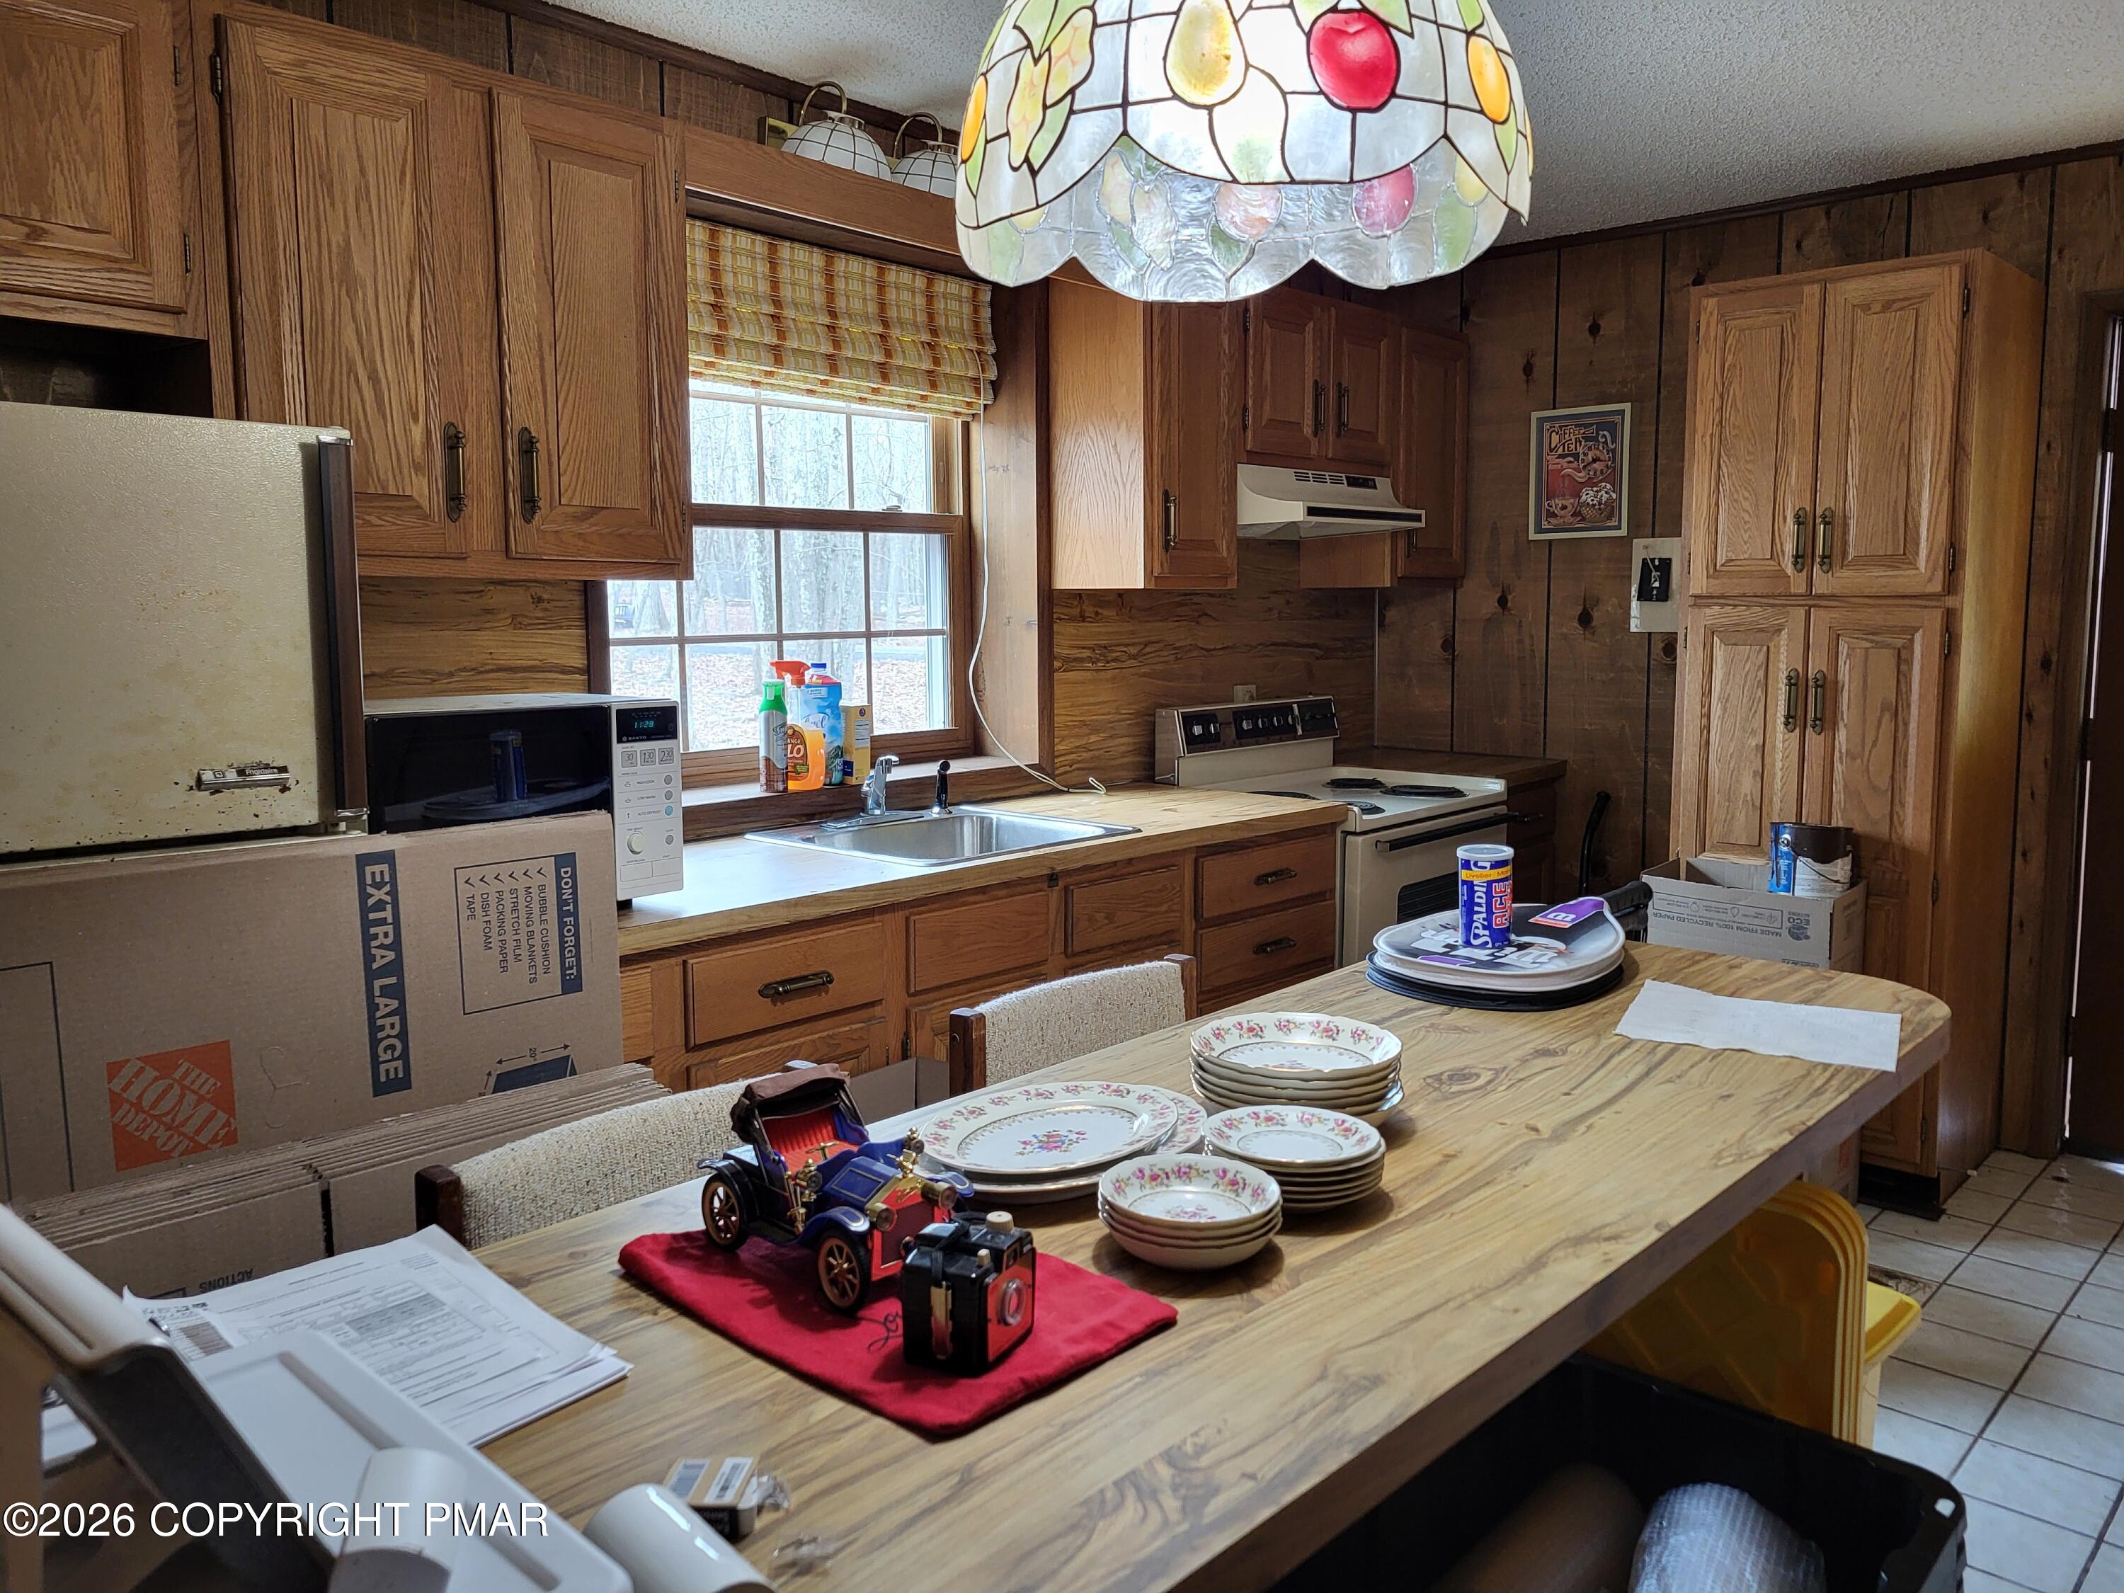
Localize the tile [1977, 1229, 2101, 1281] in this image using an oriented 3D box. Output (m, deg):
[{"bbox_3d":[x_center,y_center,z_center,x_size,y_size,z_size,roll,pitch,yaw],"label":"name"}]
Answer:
[{"bbox_3d":[2.082,0.979,3.402,0.204,0.010,0.204,5,8,42],"label":"tile"}]

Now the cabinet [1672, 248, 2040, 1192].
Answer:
[{"bbox_3d":[1.919,-0.156,3.898,0.620,2.114,0.593,6,9,42],"label":"cabinet"}]

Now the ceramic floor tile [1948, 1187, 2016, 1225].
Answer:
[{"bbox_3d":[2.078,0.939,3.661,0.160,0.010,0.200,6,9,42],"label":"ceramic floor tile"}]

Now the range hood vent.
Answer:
[{"bbox_3d":[0.630,-0.796,4.318,0.458,0.150,0.764,6,9,42],"label":"range hood vent"}]

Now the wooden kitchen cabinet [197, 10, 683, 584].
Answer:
[{"bbox_3d":[-1.012,-0.739,2.568,0.325,0.770,0.775,5,8,42],"label":"wooden kitchen cabinet"}]

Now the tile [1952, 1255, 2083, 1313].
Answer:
[{"bbox_3d":[1.942,0.996,3.252,0.204,0.010,0.204,5,8,42],"label":"tile"}]

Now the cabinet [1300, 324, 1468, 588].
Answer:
[{"bbox_3d":[0.972,-0.996,4.763,0.325,0.765,0.430,5,8,42],"label":"cabinet"}]

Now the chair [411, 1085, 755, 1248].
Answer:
[{"bbox_3d":[-0.255,0.765,1.501,0.530,0.860,0.460,5,8,43],"label":"chair"}]

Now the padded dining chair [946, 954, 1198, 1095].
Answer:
[{"bbox_3d":[0.190,0.702,2.053,0.465,0.860,0.530,-6,8,-44],"label":"padded dining chair"}]

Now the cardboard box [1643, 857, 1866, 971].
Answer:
[{"bbox_3d":[1.573,0.405,3.651,0.430,0.457,0.310,6,9,42],"label":"cardboard box"}]

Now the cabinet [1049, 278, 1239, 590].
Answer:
[{"bbox_3d":[0.208,-0.891,3.917,0.325,0.765,0.372,5,8,42],"label":"cabinet"}]

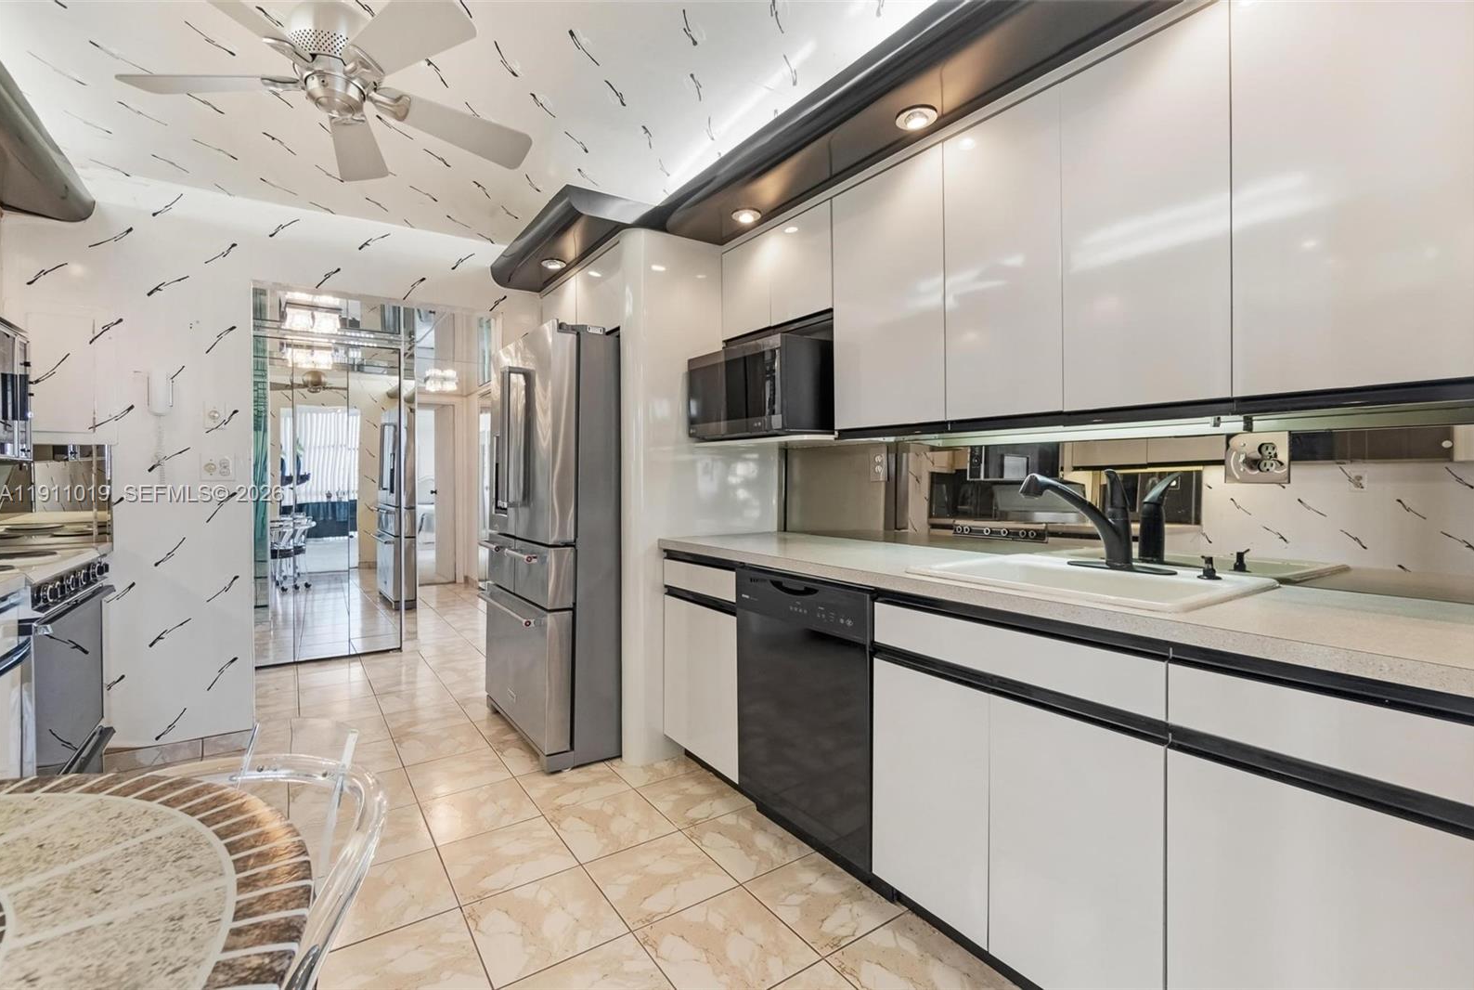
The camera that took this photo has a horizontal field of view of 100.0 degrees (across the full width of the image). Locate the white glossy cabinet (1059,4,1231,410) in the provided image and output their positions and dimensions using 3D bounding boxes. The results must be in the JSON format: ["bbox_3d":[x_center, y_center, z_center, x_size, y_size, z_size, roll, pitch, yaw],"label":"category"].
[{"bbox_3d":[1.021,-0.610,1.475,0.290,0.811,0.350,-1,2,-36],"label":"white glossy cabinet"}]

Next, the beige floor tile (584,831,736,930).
[{"bbox_3d":[-0.229,1.125,1.824,0.337,0.012,0.337,-1,2,-36],"label":"beige floor tile"}]

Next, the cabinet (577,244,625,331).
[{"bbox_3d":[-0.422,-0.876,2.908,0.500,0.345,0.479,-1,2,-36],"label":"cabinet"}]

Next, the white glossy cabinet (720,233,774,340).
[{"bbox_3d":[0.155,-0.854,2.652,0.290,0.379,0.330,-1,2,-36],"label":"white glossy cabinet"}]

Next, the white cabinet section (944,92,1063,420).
[{"bbox_3d":[0.832,-0.616,1.750,0.320,0.803,0.334,-1,2,-36],"label":"white cabinet section"}]

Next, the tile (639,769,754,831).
[{"bbox_3d":[-0.142,1.098,2.252,0.331,0.010,0.335,-2,2,-34],"label":"tile"}]

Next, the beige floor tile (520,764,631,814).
[{"bbox_3d":[-0.627,1.112,2.372,0.337,0.012,0.337,-1,2,-36],"label":"beige floor tile"}]

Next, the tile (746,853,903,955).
[{"bbox_3d":[0.235,1.127,1.722,0.337,0.012,0.337,-1,2,-36],"label":"tile"}]

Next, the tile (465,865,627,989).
[{"bbox_3d":[-0.509,1.122,1.632,0.331,0.010,0.335,-2,2,-34],"label":"tile"}]

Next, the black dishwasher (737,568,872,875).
[{"bbox_3d":[0.419,0.621,2.052,0.590,0.745,0.606,-2,2,-36],"label":"black dishwasher"}]

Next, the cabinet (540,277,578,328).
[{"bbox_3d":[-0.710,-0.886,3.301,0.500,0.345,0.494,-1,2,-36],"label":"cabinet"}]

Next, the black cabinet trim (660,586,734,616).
[{"bbox_3d":[-0.133,0.388,2.327,0.035,0.044,0.498,-2,2,-36],"label":"black cabinet trim"}]

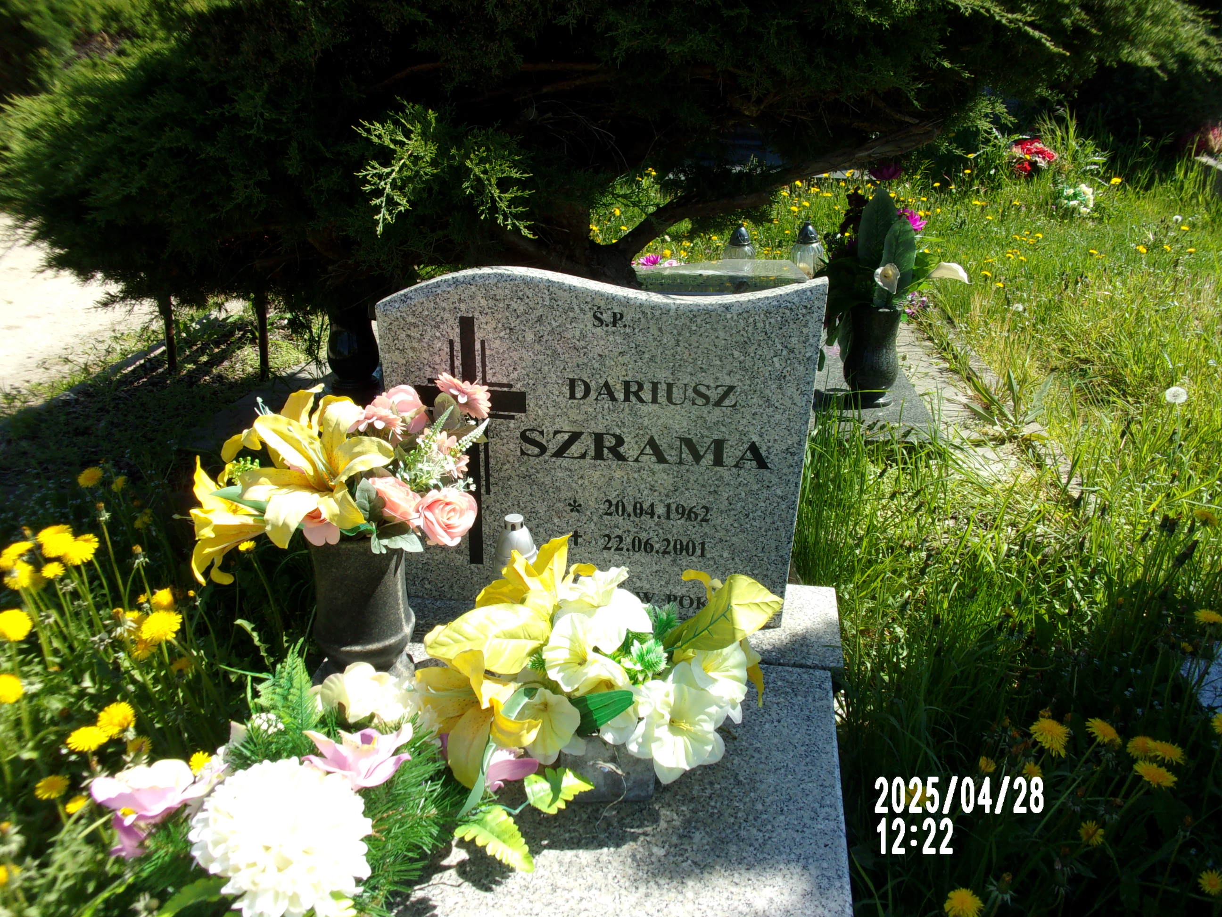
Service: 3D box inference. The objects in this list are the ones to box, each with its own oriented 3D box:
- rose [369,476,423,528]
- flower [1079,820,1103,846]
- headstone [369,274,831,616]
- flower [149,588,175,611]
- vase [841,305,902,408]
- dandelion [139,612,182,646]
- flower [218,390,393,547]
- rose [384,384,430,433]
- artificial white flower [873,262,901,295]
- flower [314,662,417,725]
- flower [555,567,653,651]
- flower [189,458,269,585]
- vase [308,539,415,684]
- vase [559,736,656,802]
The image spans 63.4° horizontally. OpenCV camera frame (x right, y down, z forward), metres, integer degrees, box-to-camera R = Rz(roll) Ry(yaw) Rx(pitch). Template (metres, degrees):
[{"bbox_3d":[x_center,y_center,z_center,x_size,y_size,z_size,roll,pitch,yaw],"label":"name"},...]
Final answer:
[{"bbox_3d":[-0.263,0.053,1.206,0.065,0.060,0.060,4,31,5],"label":"rose"},{"bbox_3d":[0.583,0.455,1.200,0.031,0.025,0.031,4,57,5],"label":"flower"},{"bbox_3d":[-0.023,-0.009,1.400,0.583,0.549,0.042,4,31,5],"label":"headstone"},{"bbox_3d":[-0.562,0.176,1.240,0.032,0.025,0.032,4,24,7],"label":"flower"},{"bbox_3d":[0.624,-0.242,2.359,0.142,0.243,0.142,4,31,5],"label":"vase"},{"bbox_3d":[-0.520,0.196,1.140,0.048,0.030,0.048,4,45,5],"label":"dandelion"},{"bbox_3d":[-0.370,0.011,1.200,0.175,0.165,0.120,14,-9,28],"label":"flower"},{"bbox_3d":[-0.261,-0.064,1.270,0.058,0.060,0.058,4,24,7],"label":"rose"},{"bbox_3d":[0.676,-0.441,2.420,0.066,0.078,0.075,7,25,14],"label":"artificial white flower"},{"bbox_3d":[-0.268,0.257,1.090,0.108,0.062,0.085,4,24,7],"label":"flower"},{"bbox_3d":[-0.006,0.175,1.160,0.108,0.085,0.100,2,24,3],"label":"flower"},{"bbox_3d":[-0.477,0.080,1.249,0.095,0.140,0.125,-13,33,-22],"label":"flower"},{"bbox_3d":[-0.337,0.208,1.360,0.135,0.215,0.135,4,24,7],"label":"vase"},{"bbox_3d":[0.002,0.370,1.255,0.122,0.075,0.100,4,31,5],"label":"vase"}]

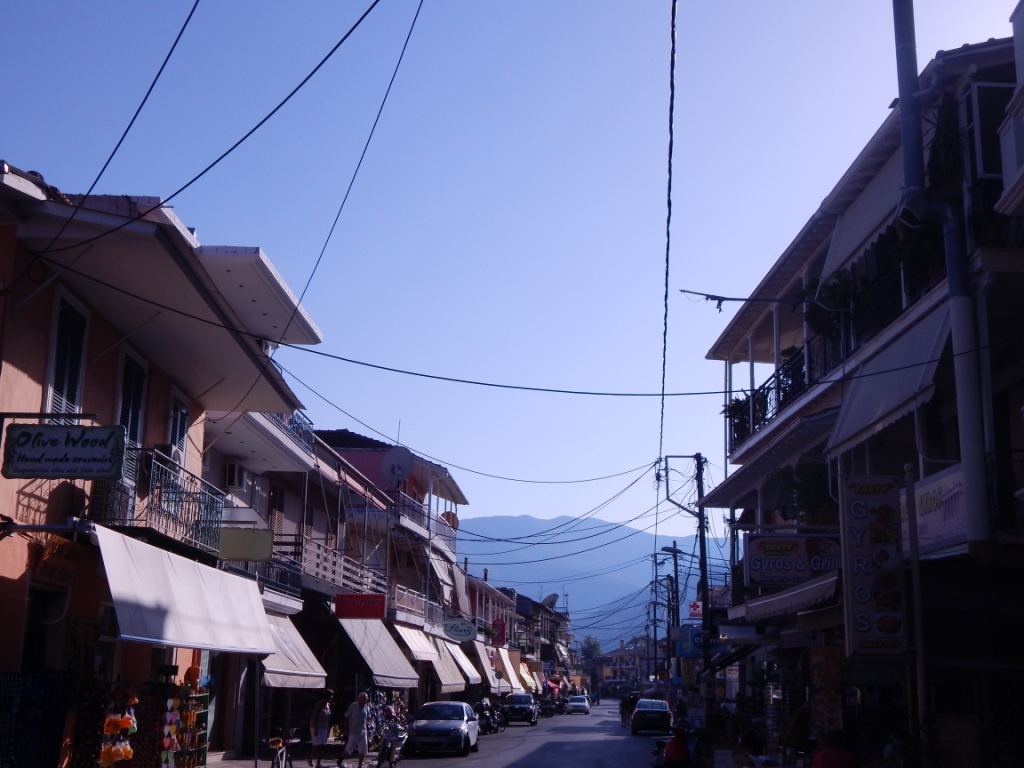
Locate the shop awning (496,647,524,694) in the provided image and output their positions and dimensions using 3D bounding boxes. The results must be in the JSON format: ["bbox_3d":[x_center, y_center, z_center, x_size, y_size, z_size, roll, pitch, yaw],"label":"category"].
[{"bbox_3d":[-0.060,17.480,77.569,0.906,2.630,5.119,-1,-14,6],"label":"shop awning"}]

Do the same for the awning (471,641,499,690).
[{"bbox_3d":[-1.228,14.439,64.665,0.878,2.470,4.589,-1,-14,5],"label":"awning"}]

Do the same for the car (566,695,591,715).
[{"bbox_3d":[5.733,27.591,109.163,1.700,1.450,4.200,-1,-14,5],"label":"car"}]

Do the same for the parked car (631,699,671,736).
[{"bbox_3d":[6.205,14.733,56.332,1.740,1.430,4.450,-1,-14,4],"label":"parked car"}]

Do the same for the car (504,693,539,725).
[{"bbox_3d":[0.554,18.365,71.814,1.630,1.700,3.850,-1,-14,4],"label":"car"}]

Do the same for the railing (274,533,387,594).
[{"bbox_3d":[-5.044,5.488,35.201,1.190,1.215,11.128,-1,-14,4],"label":"railing"}]

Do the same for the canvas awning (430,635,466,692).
[{"bbox_3d":[-2.674,10.858,49.589,0.992,2.145,6.617,-1,-14,5],"label":"canvas awning"}]

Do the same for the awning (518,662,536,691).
[{"bbox_3d":[1.022,20.216,88.222,0.727,1.775,5.115,-2,-14,6],"label":"awning"}]

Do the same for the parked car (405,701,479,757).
[{"bbox_3d":[-1.949,9.904,36.566,1.680,1.460,3.950,-1,-14,3],"label":"parked car"}]

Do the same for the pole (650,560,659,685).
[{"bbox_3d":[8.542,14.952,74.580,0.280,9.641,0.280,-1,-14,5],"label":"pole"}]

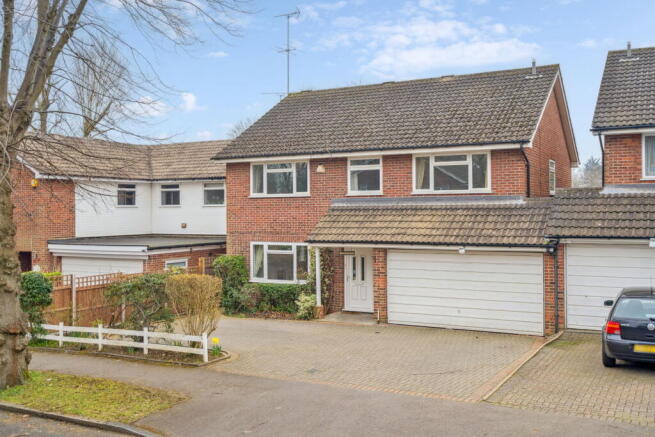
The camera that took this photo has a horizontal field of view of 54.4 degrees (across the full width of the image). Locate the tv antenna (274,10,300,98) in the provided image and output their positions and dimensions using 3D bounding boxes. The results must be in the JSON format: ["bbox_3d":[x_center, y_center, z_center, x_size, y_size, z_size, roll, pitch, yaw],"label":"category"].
[{"bbox_3d":[-1.592,-6.817,26.000,1.150,3.600,1.100,0,1,29],"label":"tv antenna"}]

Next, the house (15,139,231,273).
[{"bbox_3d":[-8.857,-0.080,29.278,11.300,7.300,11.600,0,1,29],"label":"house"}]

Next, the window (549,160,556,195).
[{"bbox_3d":[7.251,-1.325,20.627,0.120,1.097,1.246,0,1,29],"label":"window"}]

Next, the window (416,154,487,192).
[{"bbox_3d":[3.566,-1.304,18.364,2.325,1.158,0.120,0,1,29],"label":"window"}]

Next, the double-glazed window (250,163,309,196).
[{"bbox_3d":[-1.588,-1.310,21.227,2.367,1.188,0.120,0,1,29],"label":"double-glazed window"}]

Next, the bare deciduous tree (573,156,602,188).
[{"bbox_3d":[18.372,-0.687,45.002,4.500,7.000,4.500,0,1,29],"label":"bare deciduous tree"}]

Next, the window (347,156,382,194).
[{"bbox_3d":[1.178,-1.309,19.691,1.196,1.185,0.120,0,1,29],"label":"window"}]

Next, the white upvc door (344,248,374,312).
[{"bbox_3d":[1.015,1.891,19.846,1.055,2.004,0.120,0,1,29],"label":"white upvc door"}]

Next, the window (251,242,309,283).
[{"bbox_3d":[-1.598,1.481,21.279,2.333,1.349,0.120,0,1,29],"label":"window"}]

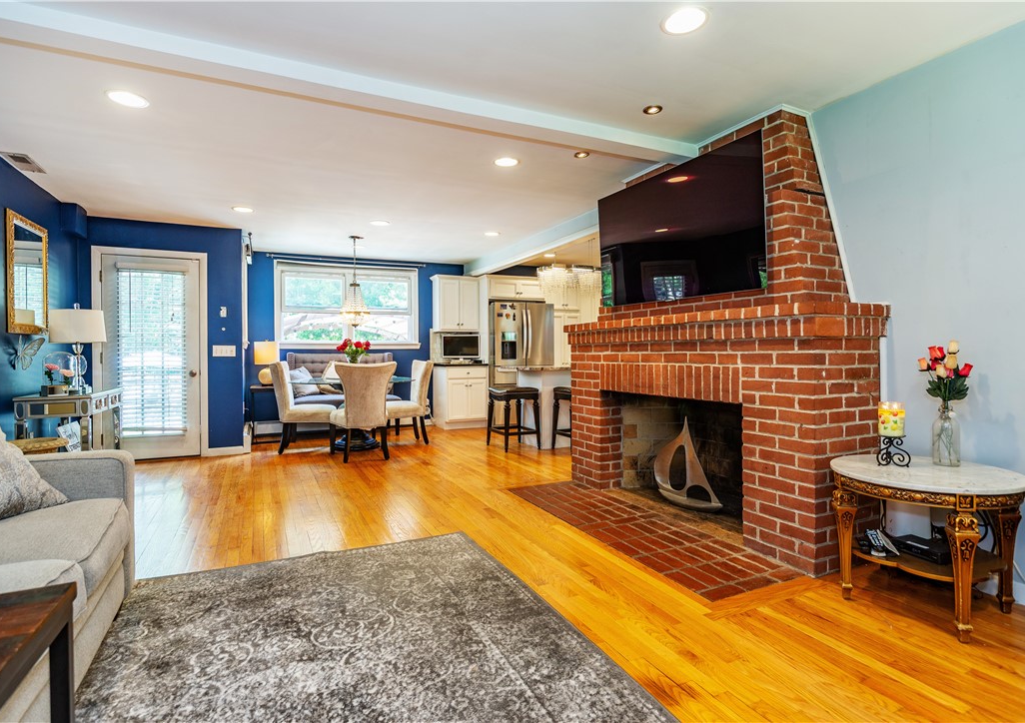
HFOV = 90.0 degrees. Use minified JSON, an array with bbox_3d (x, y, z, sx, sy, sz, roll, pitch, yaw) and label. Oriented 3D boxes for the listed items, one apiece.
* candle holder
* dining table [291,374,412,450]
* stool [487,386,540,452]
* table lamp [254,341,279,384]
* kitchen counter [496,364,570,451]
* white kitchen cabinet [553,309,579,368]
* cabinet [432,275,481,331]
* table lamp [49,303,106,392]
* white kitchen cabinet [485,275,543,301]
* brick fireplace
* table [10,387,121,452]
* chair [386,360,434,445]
[{"bbox_3d":[1.550,0.359,2.081,0.135,0.125,0.125,0,1,19],"label":"candle holder"},{"bbox_3d":[-1.709,0.587,5.594,1.350,0.745,1.350,-1,1,-26],"label":"dining table"},{"bbox_3d":[0.011,0.618,5.614,0.420,0.650,0.510,-1,1,-26],"label":"stool"},{"bbox_3d":[-2.970,0.025,6.206,0.310,0.560,0.310,-1,1,-26],"label":"table lamp"},{"bbox_3d":[0.739,0.499,6.046,1.840,0.910,0.850,-1,1,-26],"label":"kitchen counter"},{"bbox_3d":[0.675,0.057,8.154,0.529,1.746,0.610,-1,1,-26],"label":"white kitchen cabinet"},{"bbox_3d":[-0.832,-0.828,7.532,0.675,0.775,0.355,-1,1,-26],"label":"cabinet"},{"bbox_3d":[-3.568,-0.110,4.208,0.360,0.725,0.360,-1,1,-26],"label":"table lamp"},{"bbox_3d":[-0.072,-1.088,7.770,0.947,0.358,0.640,-1,1,-26],"label":"white kitchen cabinet"},{"bbox_3d":[1.094,-0.192,3.256,0.550,2.300,2.090,-1,1,-26],"label":"brick fireplace"},{"bbox_3d":[-3.412,0.621,4.003,0.435,0.745,0.920,-1,1,-26],"label":"table"},{"bbox_3d":[-1.275,0.476,5.940,0.615,0.950,0.570,-1,1,-26],"label":"chair"}]

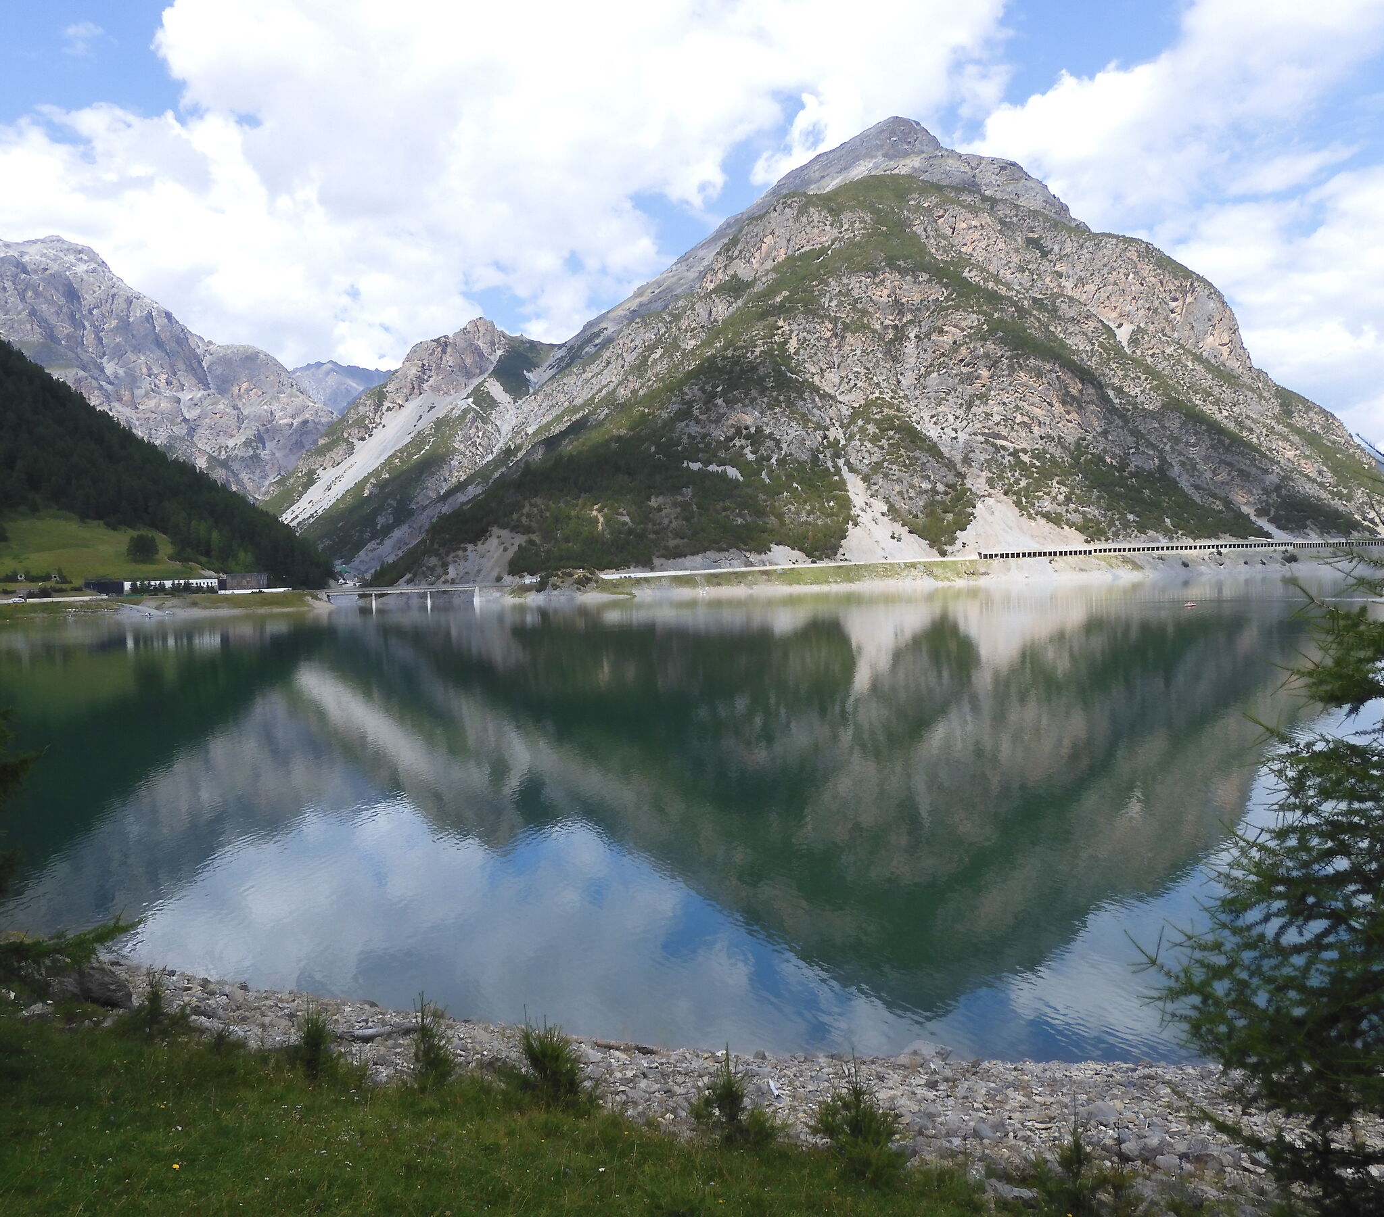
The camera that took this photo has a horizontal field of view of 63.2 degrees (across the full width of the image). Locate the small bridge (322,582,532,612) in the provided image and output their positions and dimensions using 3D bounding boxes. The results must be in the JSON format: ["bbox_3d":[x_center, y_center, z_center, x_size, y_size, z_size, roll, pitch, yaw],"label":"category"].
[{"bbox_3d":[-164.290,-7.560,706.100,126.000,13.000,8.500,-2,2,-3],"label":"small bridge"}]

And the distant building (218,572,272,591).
[{"bbox_3d":[-273.090,-16.190,687.570,29.000,9.800,14.000,-3,2,-14],"label":"distant building"}]

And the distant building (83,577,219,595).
[{"bbox_3d":[-320.780,-13.150,666.730,72.000,7.800,14.000,-3,2,-14],"label":"distant building"}]

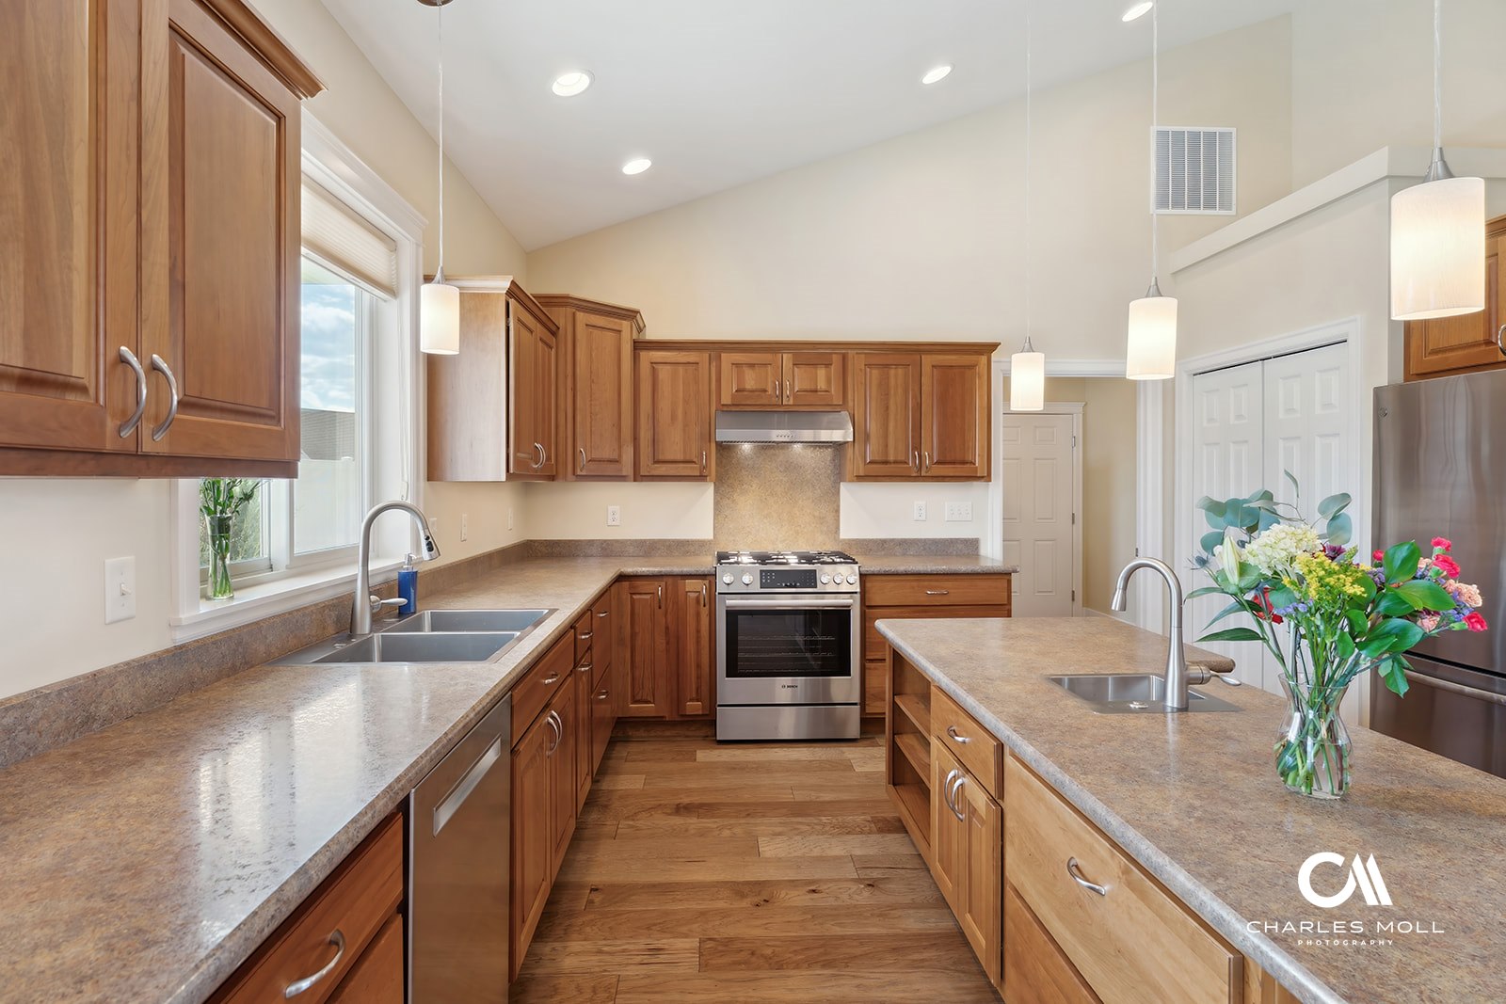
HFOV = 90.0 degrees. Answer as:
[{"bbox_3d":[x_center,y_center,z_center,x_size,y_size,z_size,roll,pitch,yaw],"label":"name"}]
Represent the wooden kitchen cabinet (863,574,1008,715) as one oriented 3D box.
[{"bbox_3d":[0.965,0.761,4.317,0.807,0.777,0.650,0,1,-3],"label":"wooden kitchen cabinet"}]

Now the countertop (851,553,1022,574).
[{"bbox_3d":[0.992,0.364,4.427,0.875,0.042,0.645,0,1,-3],"label":"countertop"}]

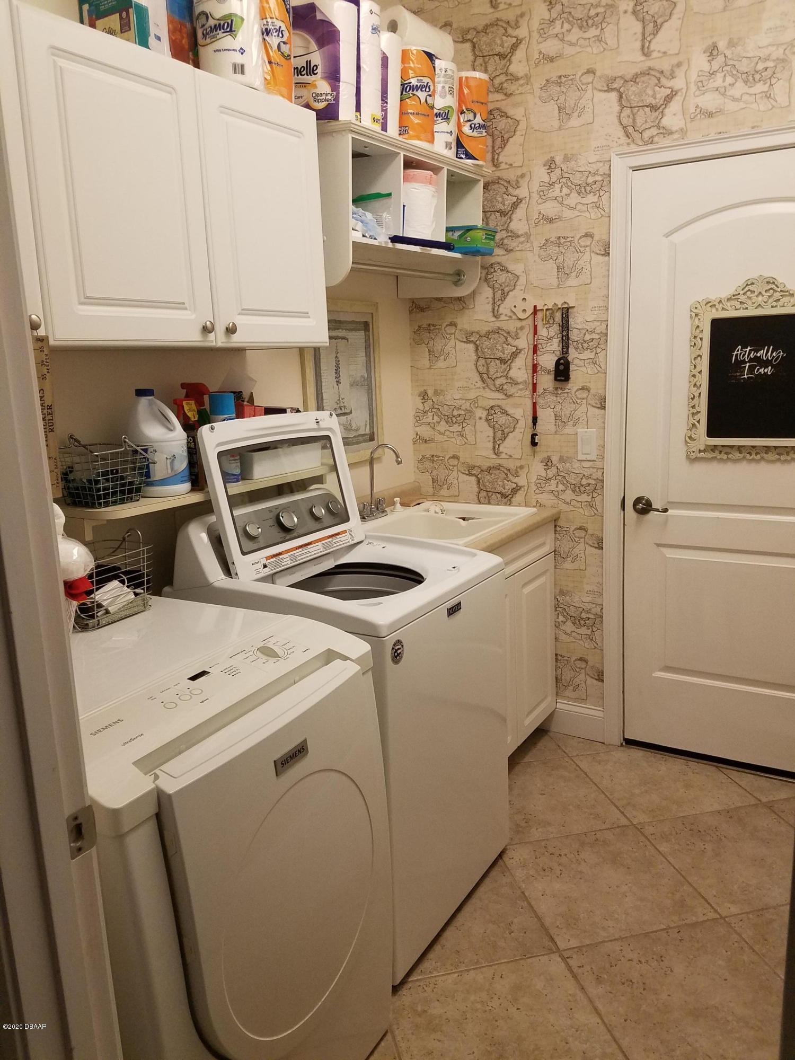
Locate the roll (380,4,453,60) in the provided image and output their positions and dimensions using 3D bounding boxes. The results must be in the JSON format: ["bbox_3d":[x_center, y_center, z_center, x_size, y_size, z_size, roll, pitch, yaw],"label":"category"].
[{"bbox_3d":[0.064,-1.578,2.566,0.120,0.120,0.280,5,13,33],"label":"roll"}]

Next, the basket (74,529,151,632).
[{"bbox_3d":[-0.722,0.112,1.893,0.187,0.190,0.255,5,14,32],"label":"basket"}]

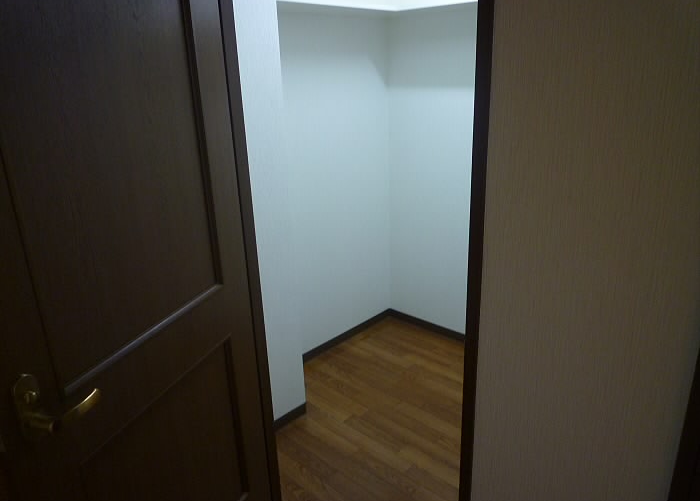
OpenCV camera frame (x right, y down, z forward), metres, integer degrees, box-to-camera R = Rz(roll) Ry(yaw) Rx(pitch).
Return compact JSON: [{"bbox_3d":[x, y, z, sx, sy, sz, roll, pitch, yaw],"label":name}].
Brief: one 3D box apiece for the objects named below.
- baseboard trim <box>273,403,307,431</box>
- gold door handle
[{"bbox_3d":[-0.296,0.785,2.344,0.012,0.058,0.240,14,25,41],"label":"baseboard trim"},{"bbox_3d":[-0.516,0.269,0.914,0.065,0.138,0.135,4,19,18],"label":"gold door handle"}]

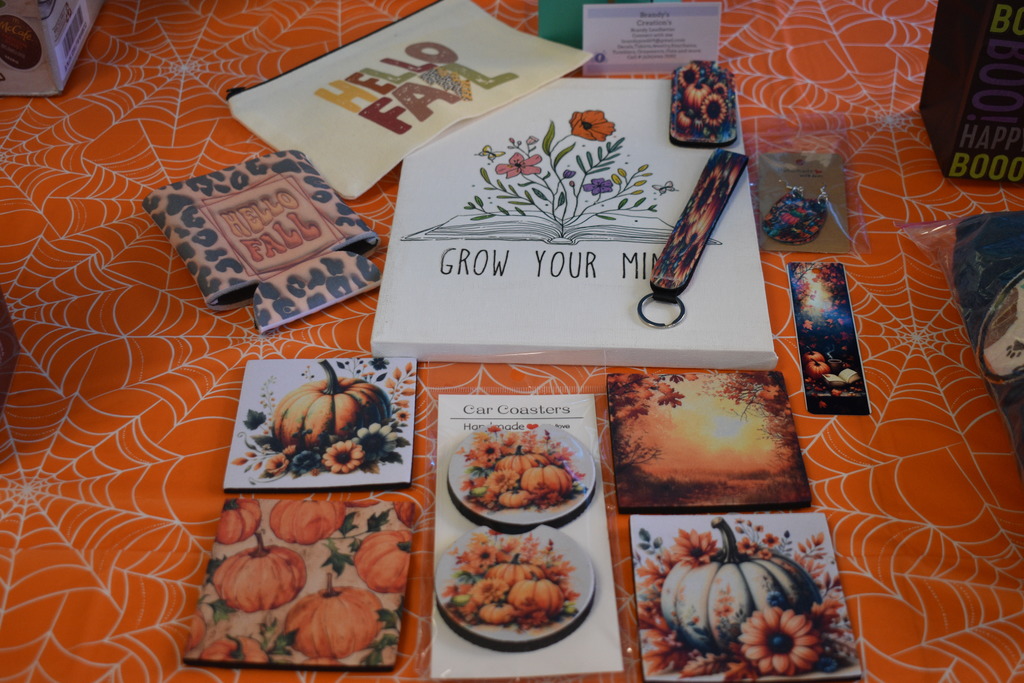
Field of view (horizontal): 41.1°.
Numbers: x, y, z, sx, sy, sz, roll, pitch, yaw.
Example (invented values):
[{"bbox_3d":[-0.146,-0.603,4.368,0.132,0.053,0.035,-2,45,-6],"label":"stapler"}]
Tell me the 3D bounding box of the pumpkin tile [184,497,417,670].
[{"bbox_3d":[-0.093,0.108,0.616,0.090,0.004,0.090,1,42,3],"label":"pumpkin tile"}]

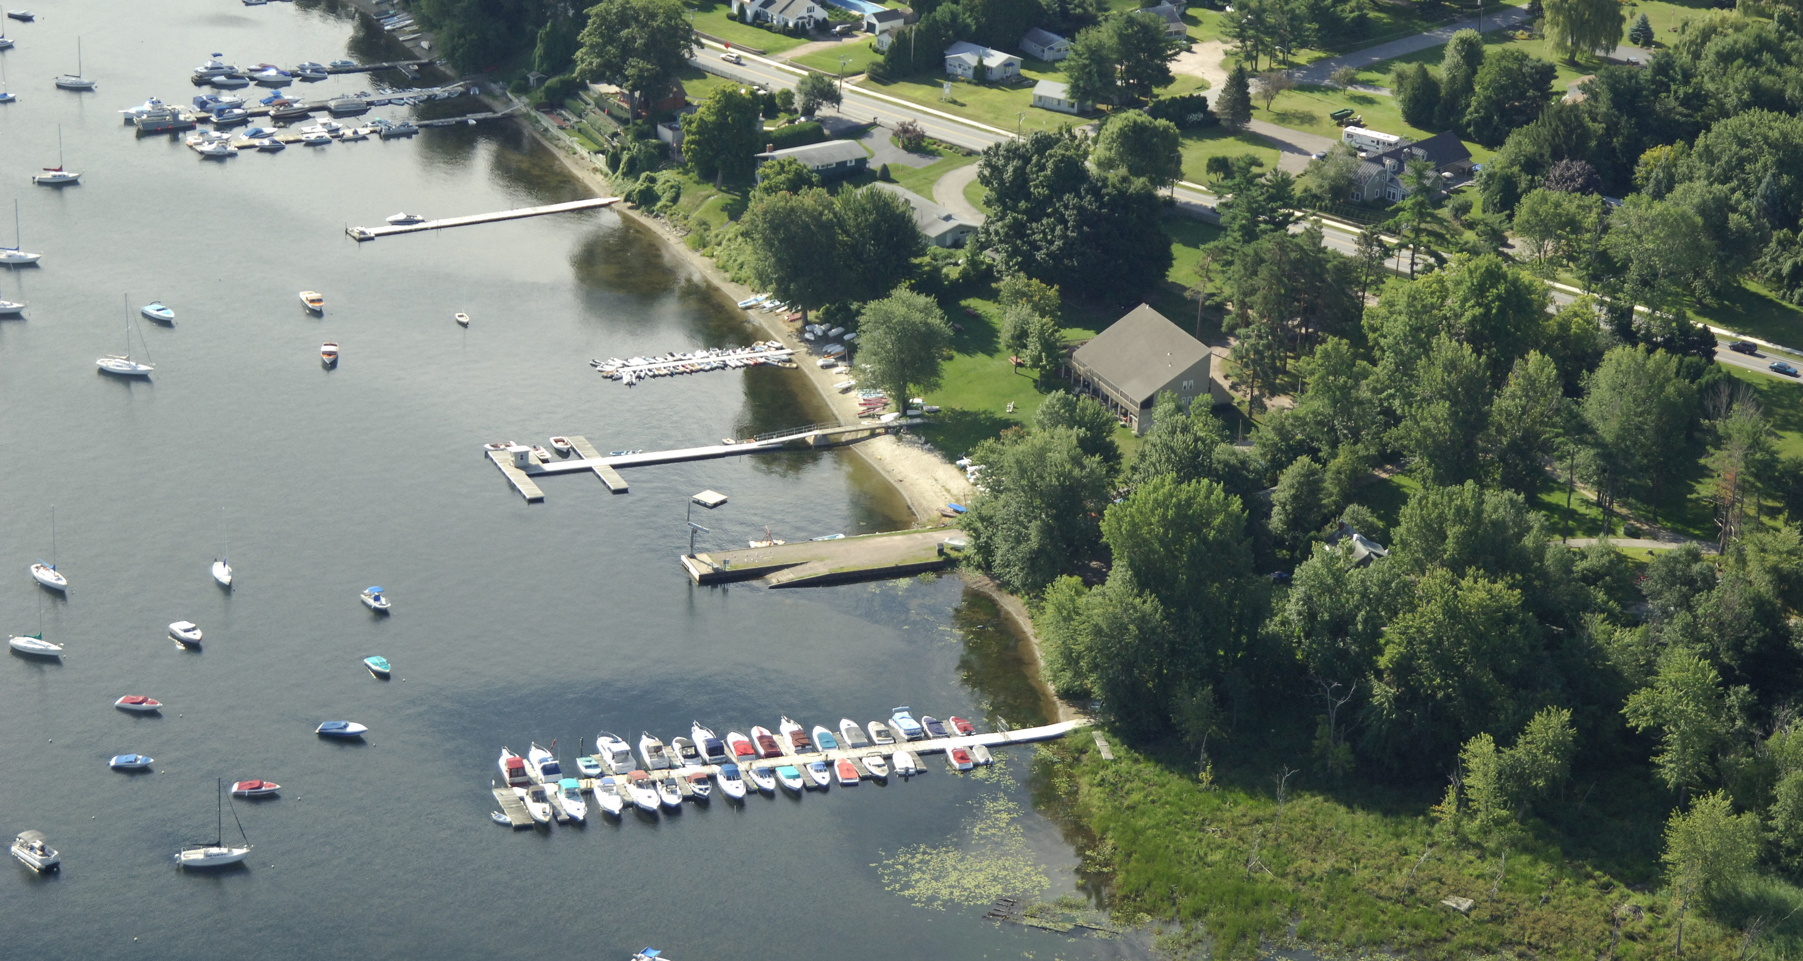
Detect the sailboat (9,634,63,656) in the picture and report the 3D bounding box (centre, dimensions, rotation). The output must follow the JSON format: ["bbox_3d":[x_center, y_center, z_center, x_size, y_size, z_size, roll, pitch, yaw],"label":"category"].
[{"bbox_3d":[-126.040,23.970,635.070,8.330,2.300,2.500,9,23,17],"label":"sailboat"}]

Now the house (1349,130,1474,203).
[{"bbox_3d":[91.640,-55.510,771.050,14.200,6.370,28.700,19,27,37],"label":"house"}]

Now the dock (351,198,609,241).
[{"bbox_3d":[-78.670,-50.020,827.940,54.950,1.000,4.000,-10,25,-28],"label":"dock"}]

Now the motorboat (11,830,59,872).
[{"bbox_3d":[-105.190,44.830,528.860,6.270,2.550,2.550,21,28,39],"label":"motorboat"}]

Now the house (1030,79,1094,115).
[{"bbox_3d":[32.830,-78.060,881.840,9.920,4.790,7.150,12,24,24],"label":"house"}]

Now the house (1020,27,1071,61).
[{"bbox_3d":[29.498,-87.614,873.230,7.290,3.940,9.160,-11,25,-29],"label":"house"}]

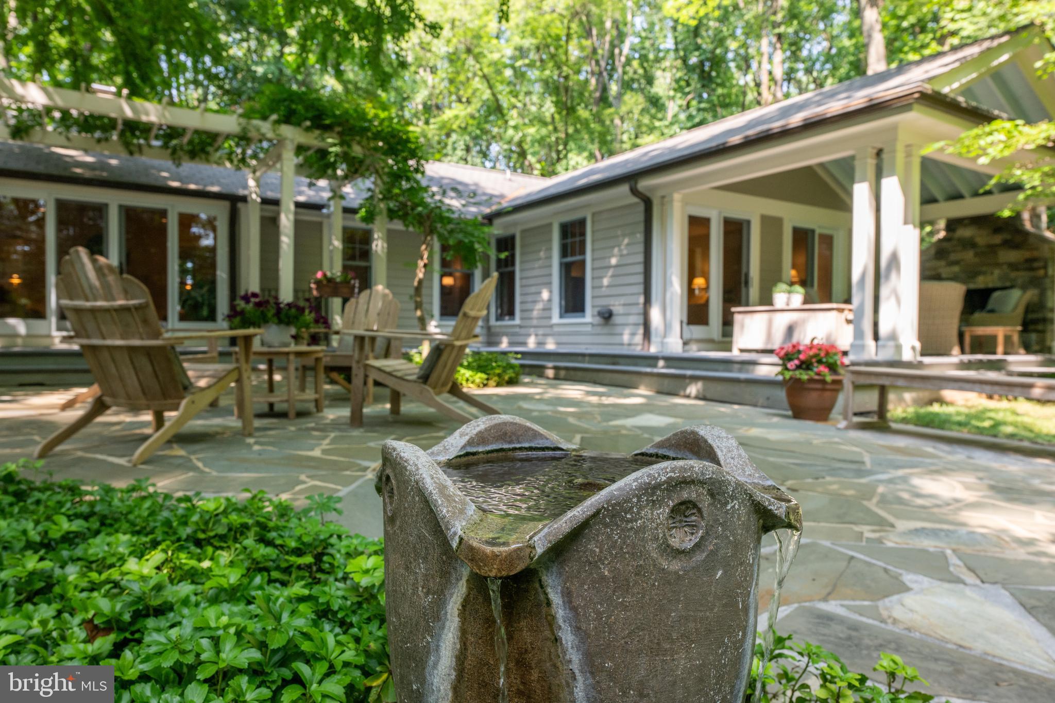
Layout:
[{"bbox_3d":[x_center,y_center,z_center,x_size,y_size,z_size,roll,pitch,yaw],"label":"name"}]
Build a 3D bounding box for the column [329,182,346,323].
[{"bbox_3d":[-3.113,-1.446,11.475,0.150,2.783,0.150,0,1,-33],"label":"column"}]

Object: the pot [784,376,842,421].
[{"bbox_3d":[2.111,0.346,5.205,0.420,0.315,0.420,0,1,0],"label":"pot"}]

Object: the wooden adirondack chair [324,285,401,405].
[{"bbox_3d":[-1.482,-0.098,6.117,0.710,0.998,0.943,1,1,13],"label":"wooden adirondack chair"}]

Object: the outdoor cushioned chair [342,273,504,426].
[{"bbox_3d":[-0.645,-0.022,4.676,0.943,0.998,0.710,1,1,13],"label":"outdoor cushioned chair"}]

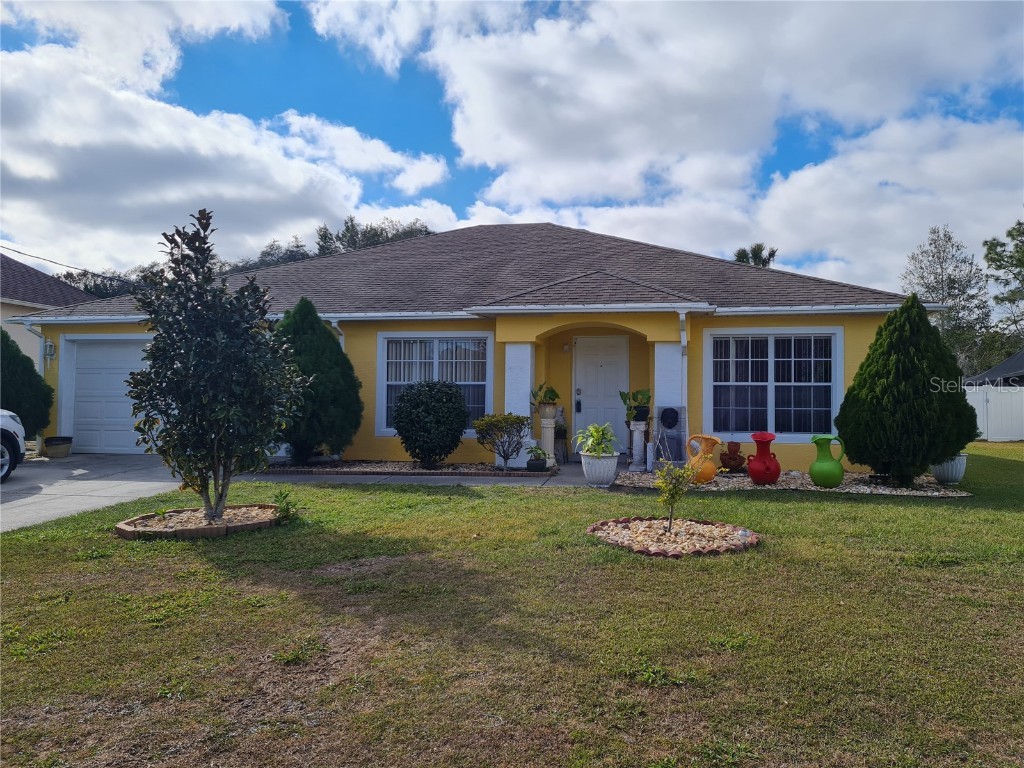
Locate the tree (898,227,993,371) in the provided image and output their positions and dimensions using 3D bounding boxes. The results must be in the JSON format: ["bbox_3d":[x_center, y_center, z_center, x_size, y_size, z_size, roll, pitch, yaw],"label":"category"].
[{"bbox_3d":[21.500,-2.900,38.000,4.600,10.000,4.600,0,-1,10],"label":"tree"}]

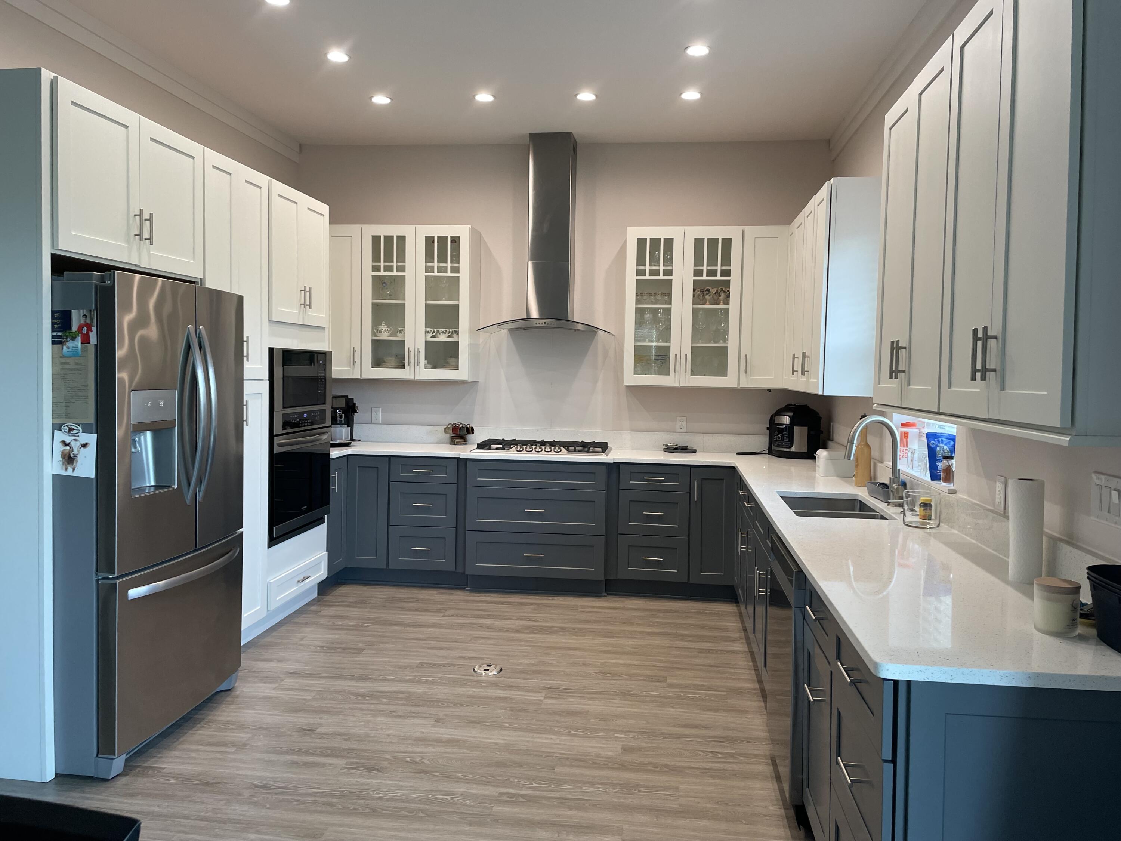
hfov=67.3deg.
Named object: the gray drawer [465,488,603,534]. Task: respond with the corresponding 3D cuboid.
[{"bbox_3d":[-0.132,0.572,5.688,0.906,0.293,0.500,2,3,7],"label":"gray drawer"}]

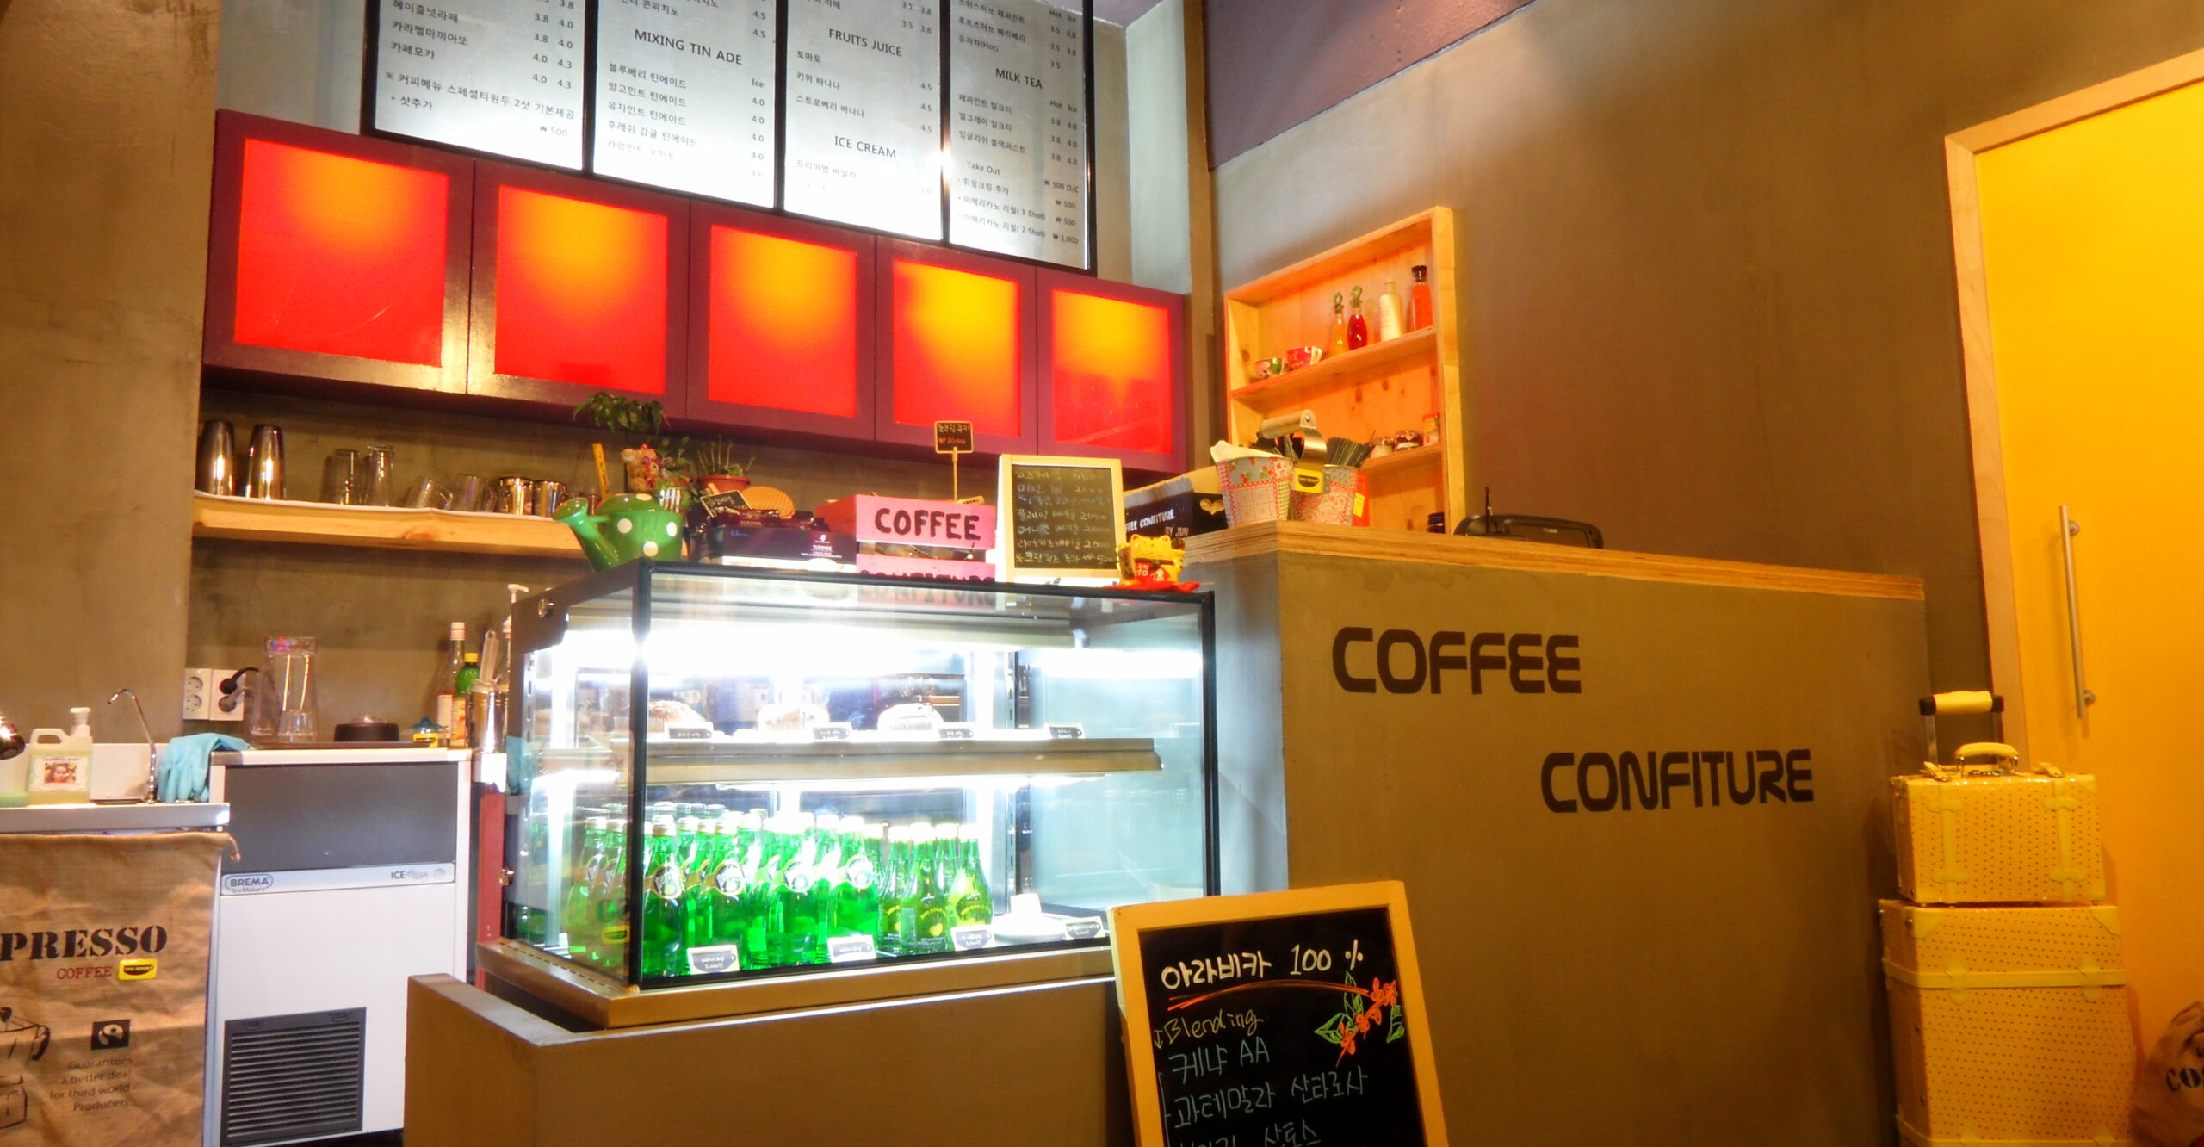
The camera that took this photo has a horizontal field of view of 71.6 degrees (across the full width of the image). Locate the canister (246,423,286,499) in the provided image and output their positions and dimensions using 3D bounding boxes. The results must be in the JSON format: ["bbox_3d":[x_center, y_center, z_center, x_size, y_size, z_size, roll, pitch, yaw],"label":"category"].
[{"bbox_3d":[-1.995,-0.260,3.651,0.092,0.183,0.092,4,-8,-35],"label":"canister"}]

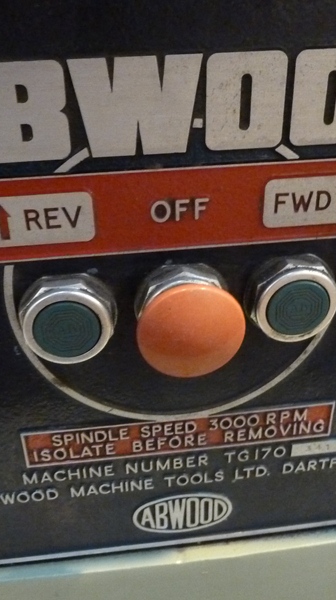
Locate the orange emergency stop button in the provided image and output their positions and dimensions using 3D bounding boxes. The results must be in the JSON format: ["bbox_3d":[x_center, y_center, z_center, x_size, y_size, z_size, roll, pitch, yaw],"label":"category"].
[{"bbox_3d":[0.009,0.013,0.213,0.041,0.041,0.012,-5,30,-6],"label":"orange emergency stop button"}]

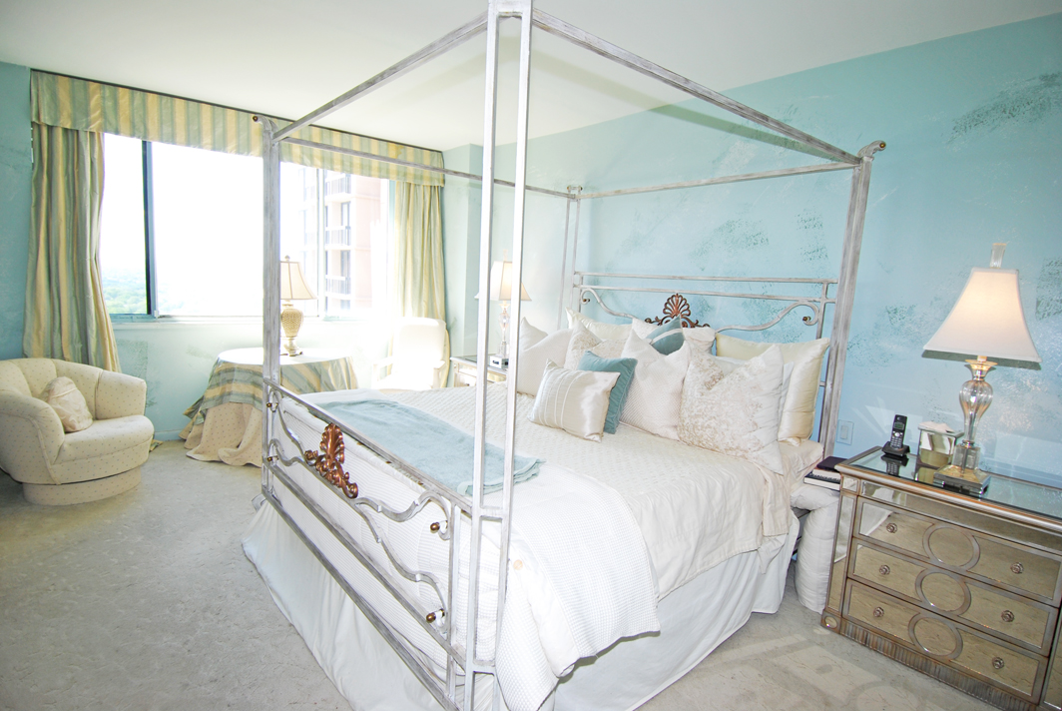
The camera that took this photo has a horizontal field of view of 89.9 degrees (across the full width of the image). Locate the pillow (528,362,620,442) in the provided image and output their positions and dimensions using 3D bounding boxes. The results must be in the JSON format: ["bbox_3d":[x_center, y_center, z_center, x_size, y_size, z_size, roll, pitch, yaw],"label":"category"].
[{"bbox_3d":[0.238,0.209,2.726,0.510,0.360,0.150,10,-11,42],"label":"pillow"}]

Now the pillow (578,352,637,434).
[{"bbox_3d":[0.406,0.183,2.818,0.150,0.410,0.400,22,-7,-42],"label":"pillow"}]

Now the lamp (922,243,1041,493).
[{"bbox_3d":[1.799,0.042,2.123,0.370,0.950,0.370,-4,10,-41],"label":"lamp"}]

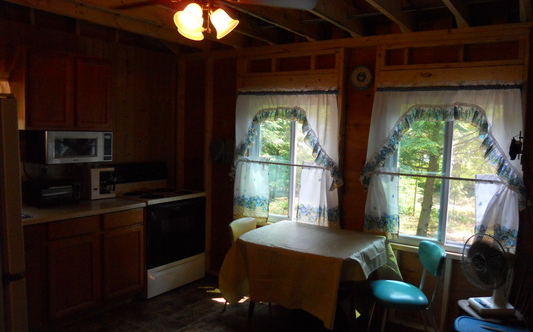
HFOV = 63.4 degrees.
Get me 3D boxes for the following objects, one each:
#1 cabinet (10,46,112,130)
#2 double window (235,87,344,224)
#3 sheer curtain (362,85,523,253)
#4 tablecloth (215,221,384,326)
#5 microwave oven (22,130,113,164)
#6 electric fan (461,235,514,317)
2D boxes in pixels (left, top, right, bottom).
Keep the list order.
[{"bbox_3d":[-1.709,-0.610,3.621,0.305,0.615,0.755,5,7,34],"label":"cabinet"},{"bbox_3d":[0.154,-0.076,4.035,1.120,1.220,0.120,5,7,34],"label":"double window"},{"bbox_3d":[1.287,0.021,3.280,1.100,1.220,0.120,5,7,34],"label":"sheer curtain"},{"bbox_3d":[0.320,0.939,3.403,1.020,0.750,0.850,5,7,34],"label":"tablecloth"},{"bbox_3d":[-1.680,-0.167,3.668,0.370,0.260,0.600,5,7,34],"label":"microwave oven"},{"bbox_3d":[1.420,0.709,2.800,0.270,0.485,0.340,0,6,-15],"label":"electric fan"}]

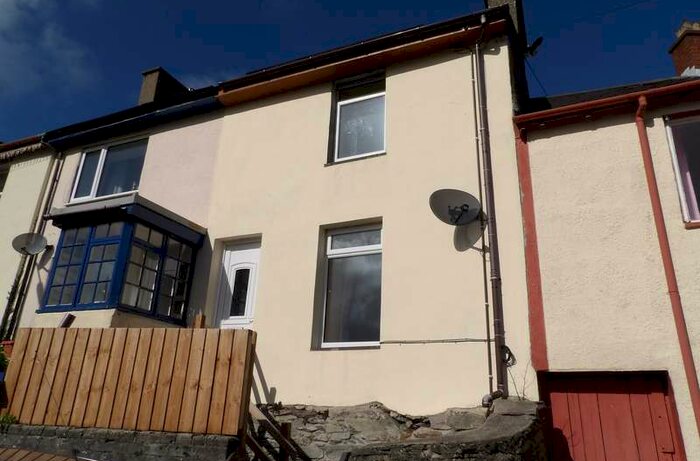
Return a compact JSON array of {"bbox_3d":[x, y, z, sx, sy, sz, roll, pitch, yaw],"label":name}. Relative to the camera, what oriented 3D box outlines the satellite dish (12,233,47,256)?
[{"bbox_3d":[-5.834,0.206,8.803,0.560,0.500,0.360,7,-21,-10],"label":"satellite dish"}]

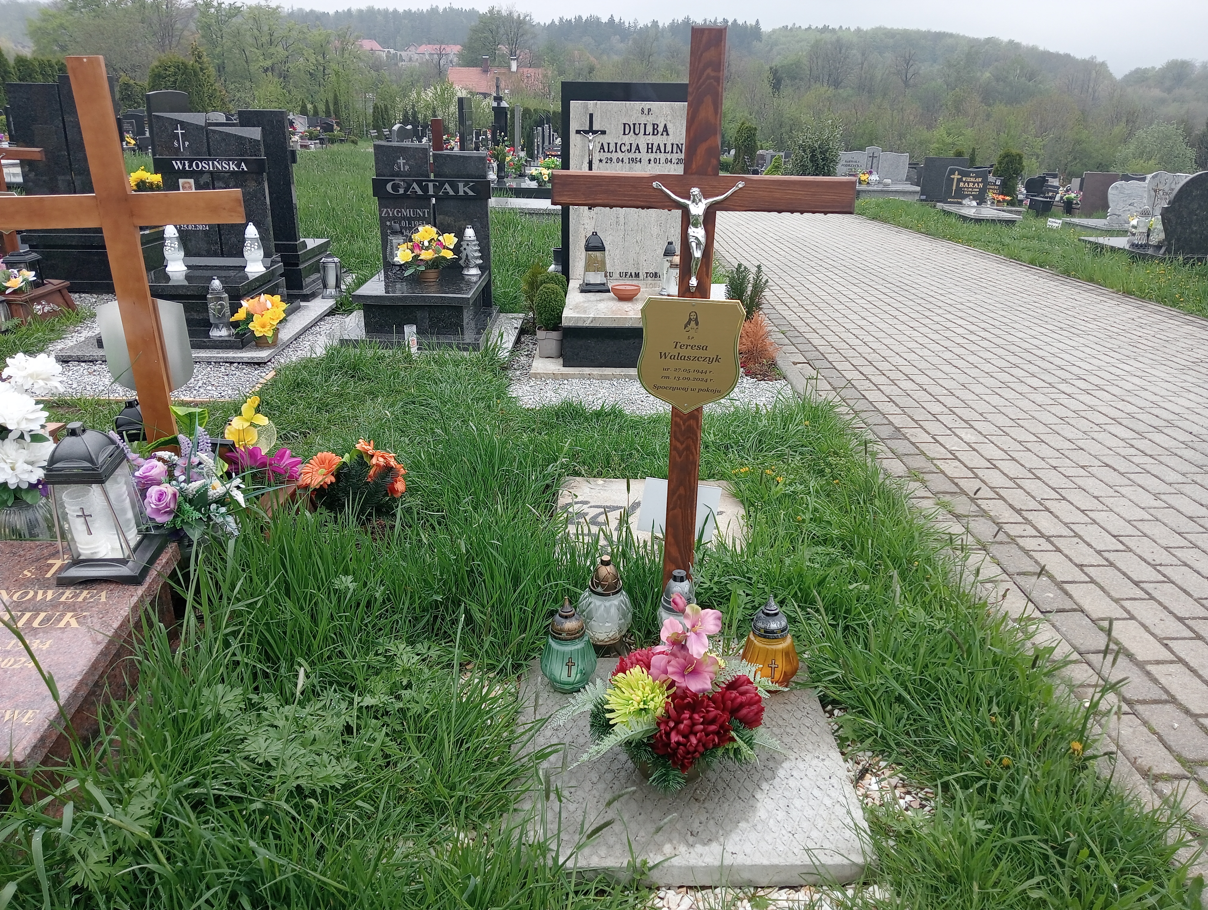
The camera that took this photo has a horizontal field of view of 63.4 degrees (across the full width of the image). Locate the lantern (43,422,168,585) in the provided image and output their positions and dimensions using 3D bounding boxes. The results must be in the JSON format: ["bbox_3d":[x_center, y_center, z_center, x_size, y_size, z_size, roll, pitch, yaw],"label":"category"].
[{"bbox_3d":[-0.990,0.081,1.912,0.165,0.310,0.165,-2,27,-1],"label":"lantern"}]

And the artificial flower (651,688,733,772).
[{"bbox_3d":[0.135,0.422,1.500,0.120,0.108,0.090,0,18,-3],"label":"artificial flower"}]

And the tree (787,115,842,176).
[{"bbox_3d":[4.742,-6.778,22.000,1.270,1.600,1.200,1,18,0],"label":"tree"}]

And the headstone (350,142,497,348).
[{"bbox_3d":[-0.961,-1.115,5.135,0.710,0.940,0.820,1,21,0],"label":"headstone"}]

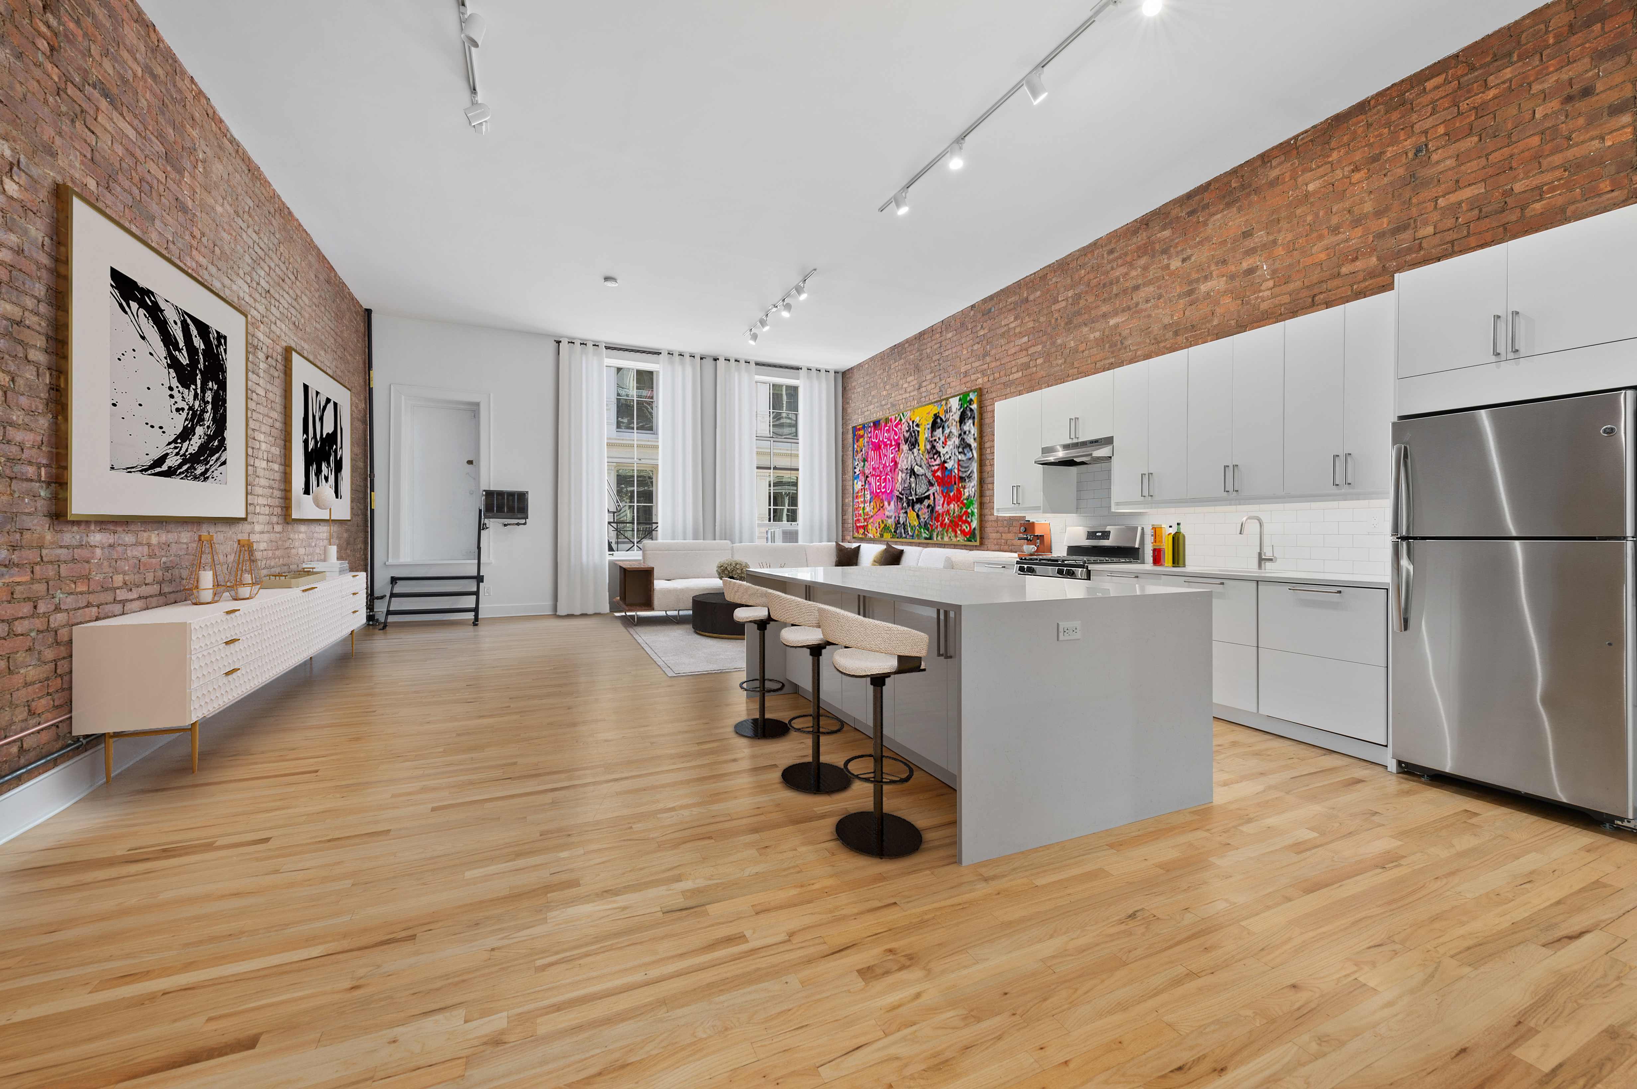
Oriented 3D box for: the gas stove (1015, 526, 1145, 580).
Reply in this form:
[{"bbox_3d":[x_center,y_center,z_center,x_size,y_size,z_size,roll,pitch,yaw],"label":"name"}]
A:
[{"bbox_3d":[2.137,0.469,5.280,0.690,1.241,0.765,0,1,-24],"label":"gas stove"}]

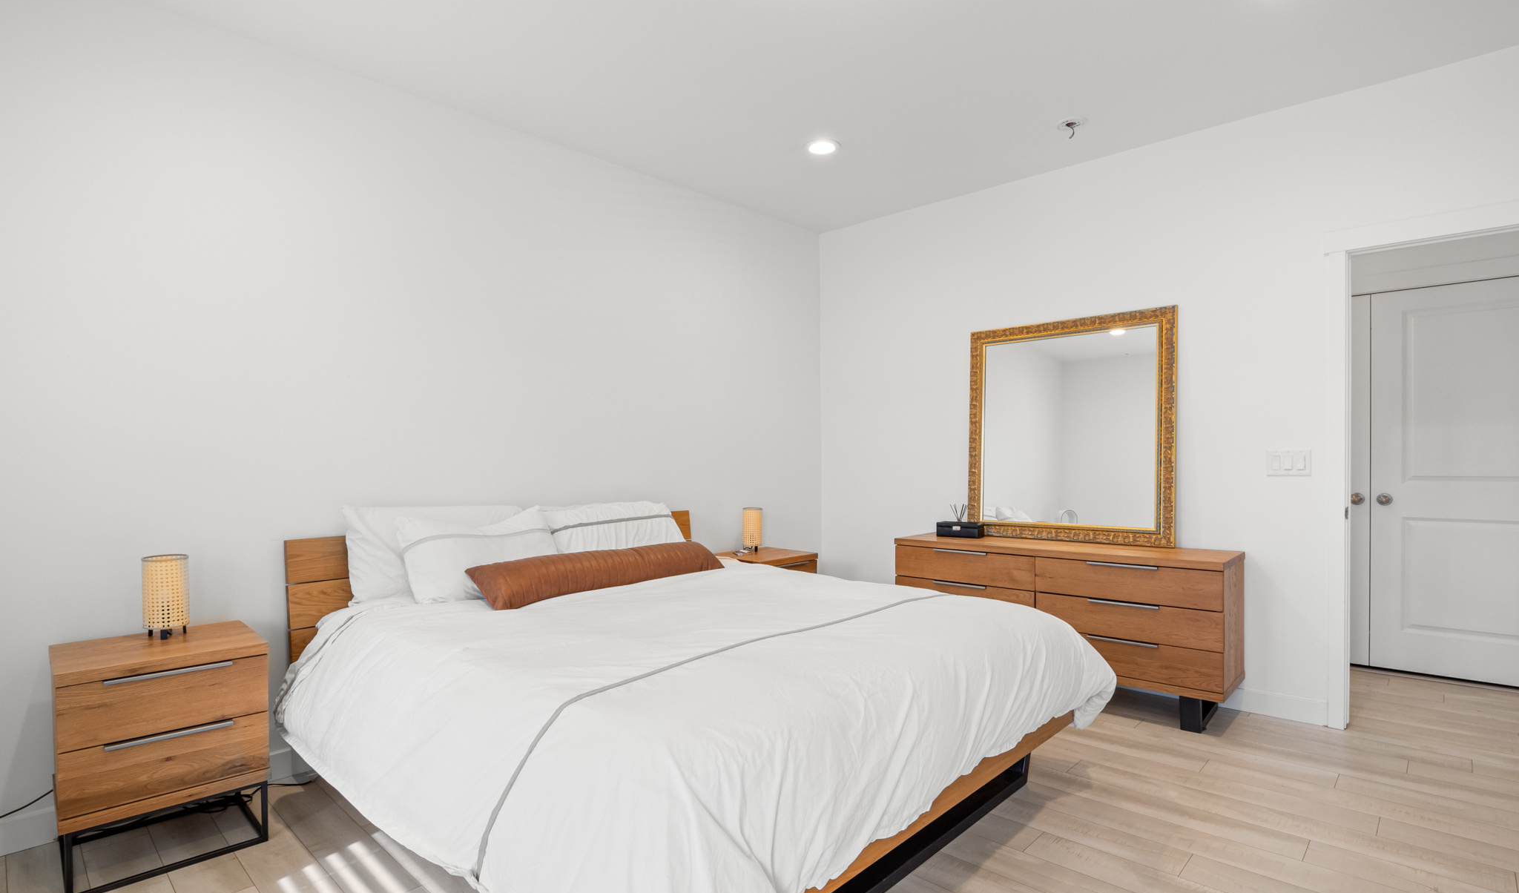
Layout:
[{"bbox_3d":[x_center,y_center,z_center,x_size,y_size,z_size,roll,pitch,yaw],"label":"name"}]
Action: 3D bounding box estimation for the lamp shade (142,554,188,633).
[{"bbox_3d":[-1.983,0.491,2.345,0.120,0.240,0.120,0,-1,-45],"label":"lamp shade"}]

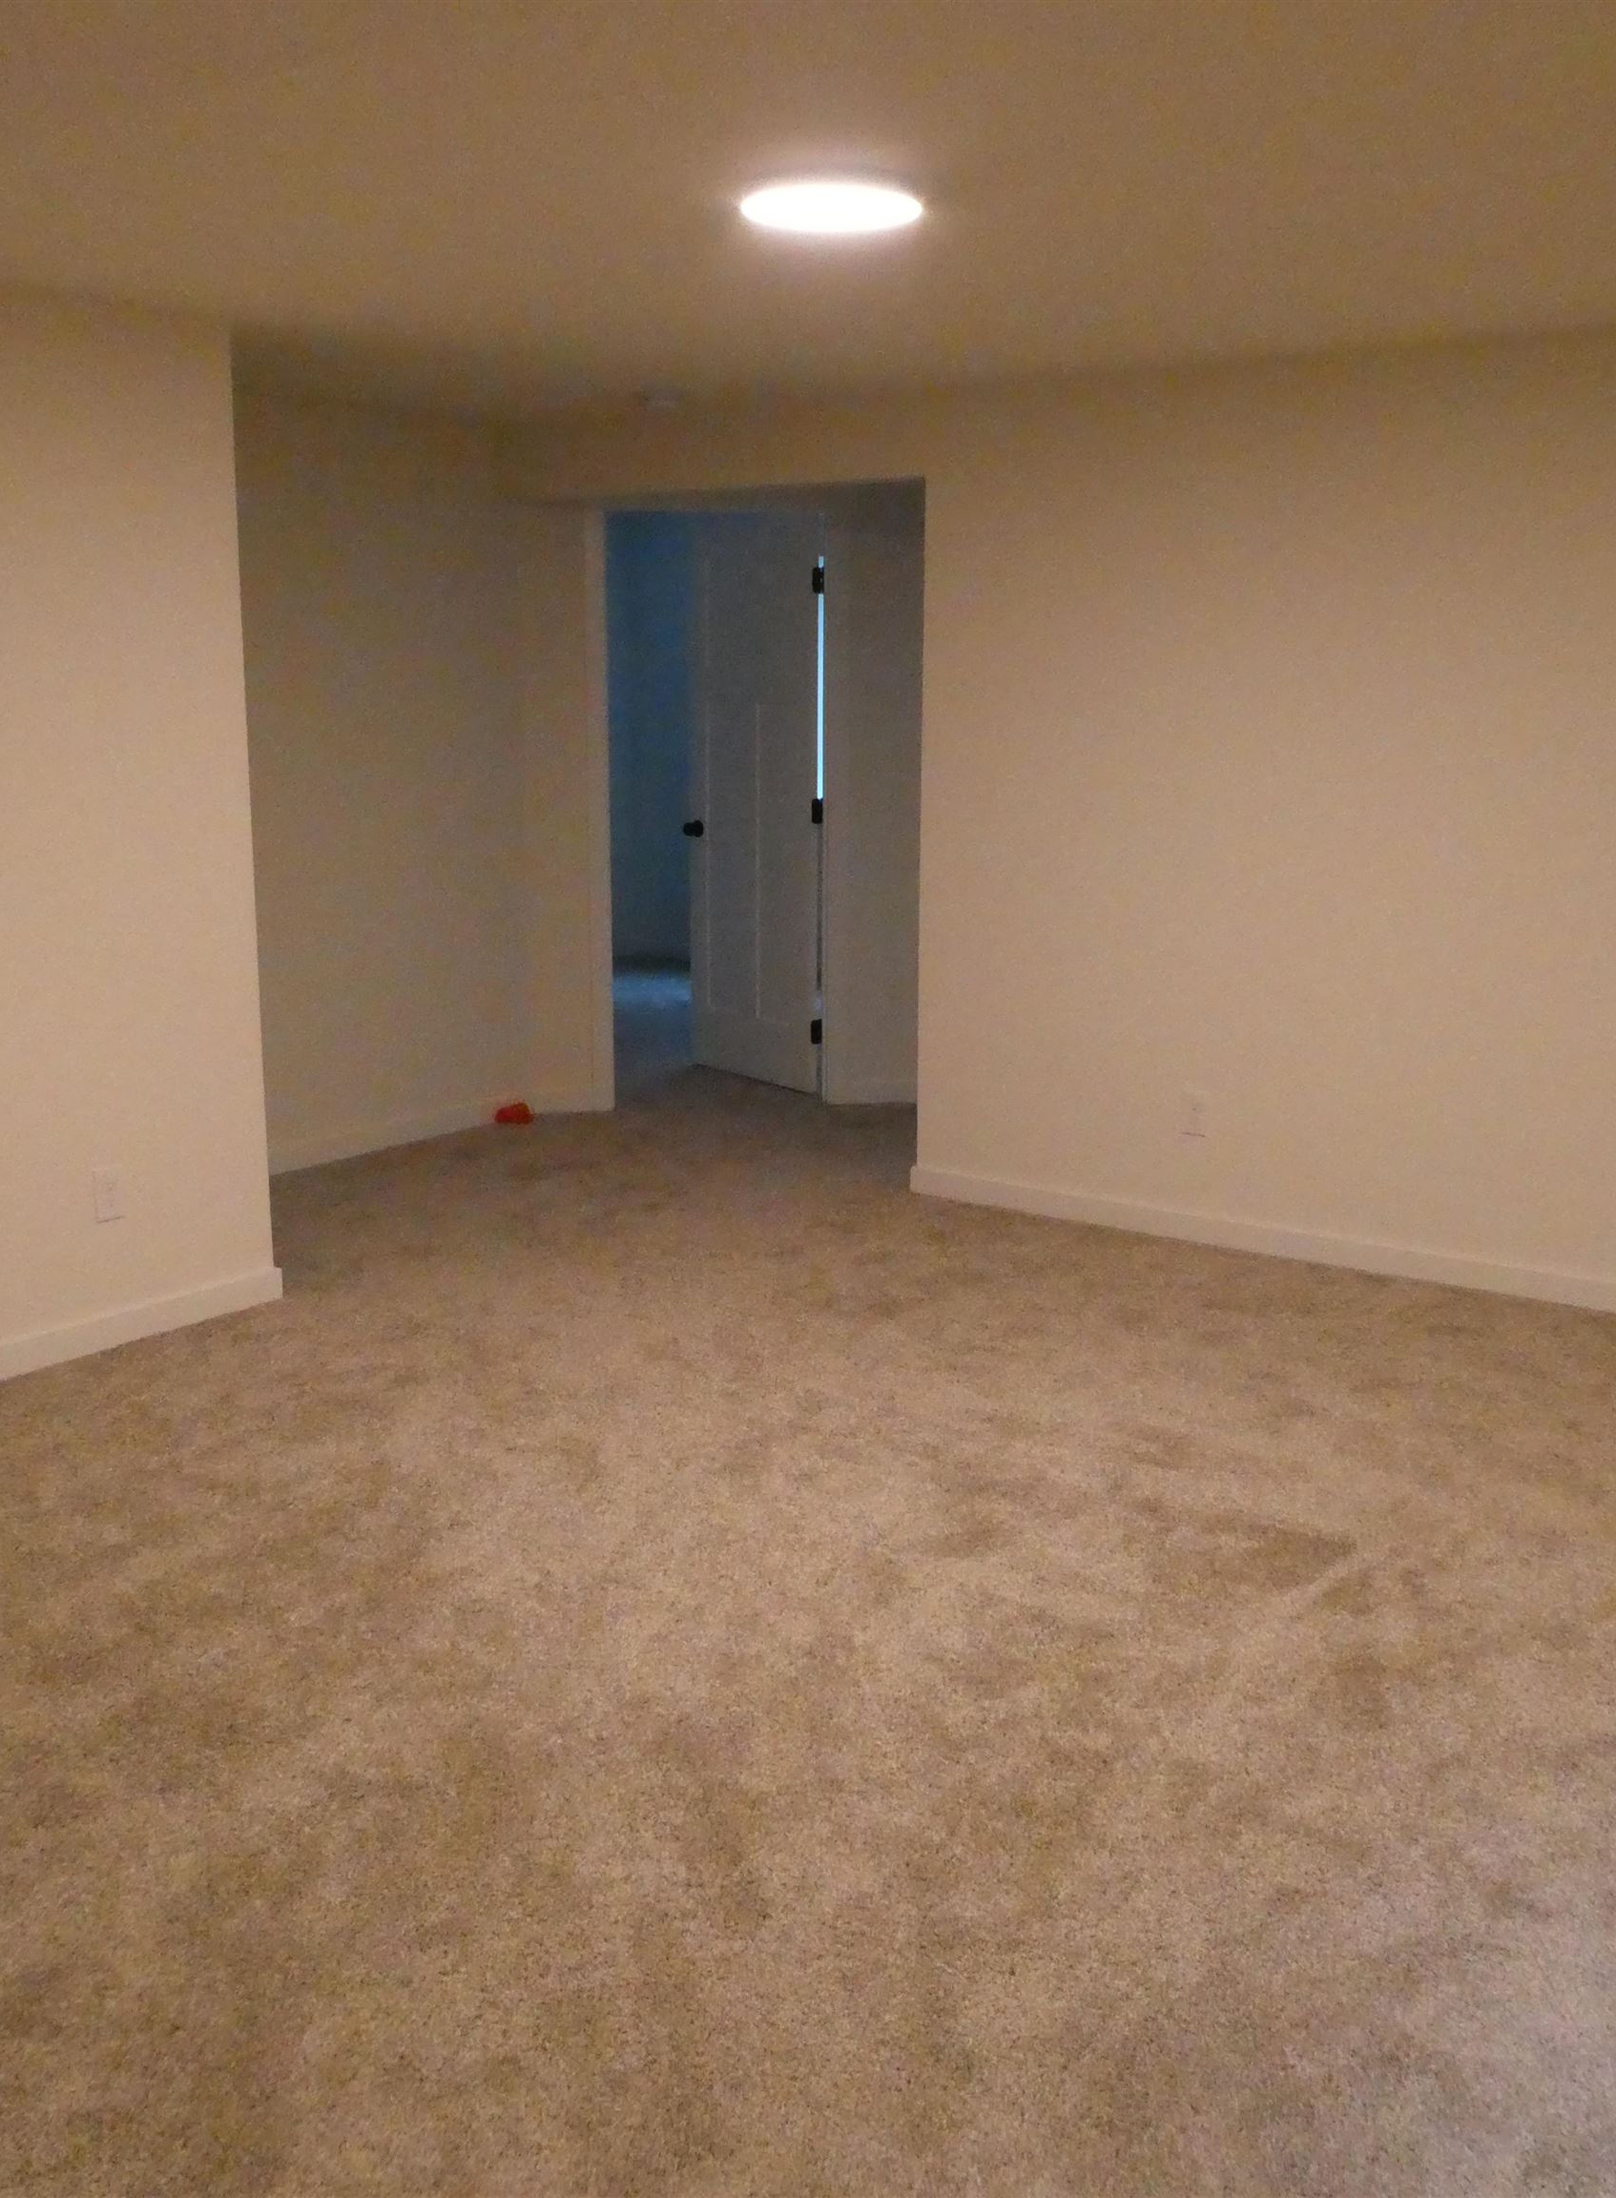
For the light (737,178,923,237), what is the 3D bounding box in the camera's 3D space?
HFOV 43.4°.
[{"bbox_3d":[0.041,-1.512,3.429,0.315,0.025,0.315,0,11,0],"label":"light"}]

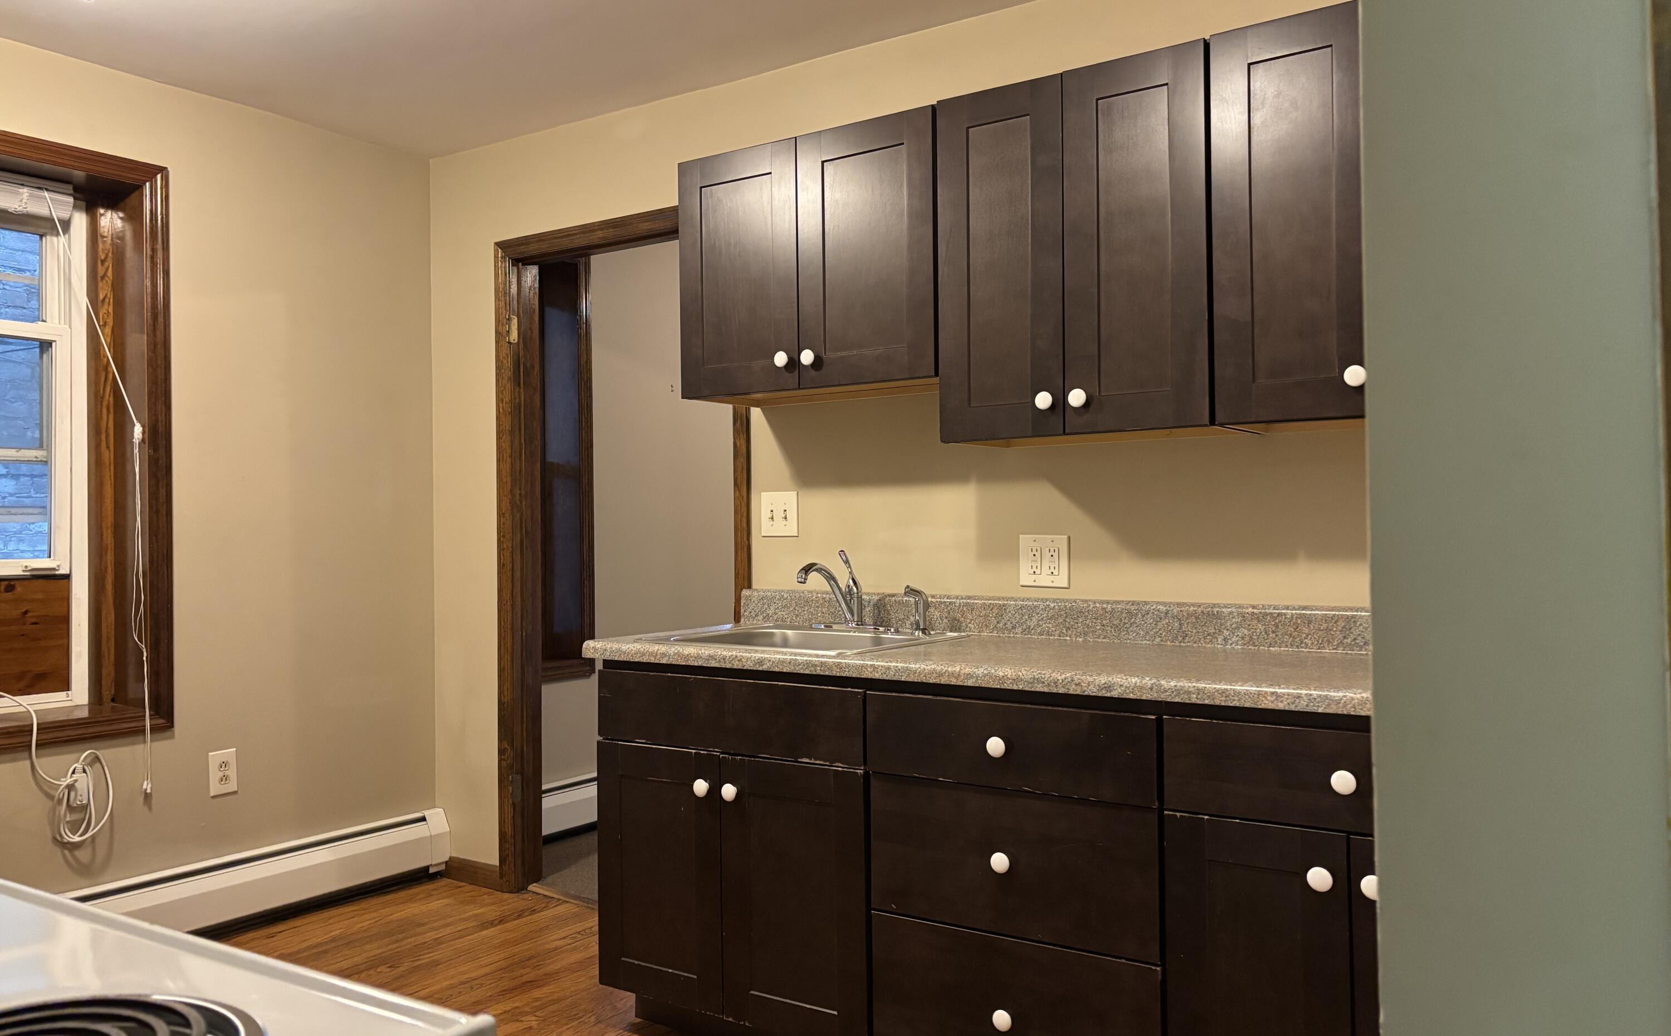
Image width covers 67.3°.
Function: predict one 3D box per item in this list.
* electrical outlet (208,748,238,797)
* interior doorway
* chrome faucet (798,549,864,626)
[{"bbox_3d":[-1.782,0.746,3.661,0.009,0.125,0.080,-1,0,34],"label":"electrical outlet"},{"bbox_3d":[-0.631,0.153,3.838,1.052,2.108,0.128,-1,0,34],"label":"interior doorway"},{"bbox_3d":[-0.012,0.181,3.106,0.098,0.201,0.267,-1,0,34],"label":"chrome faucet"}]

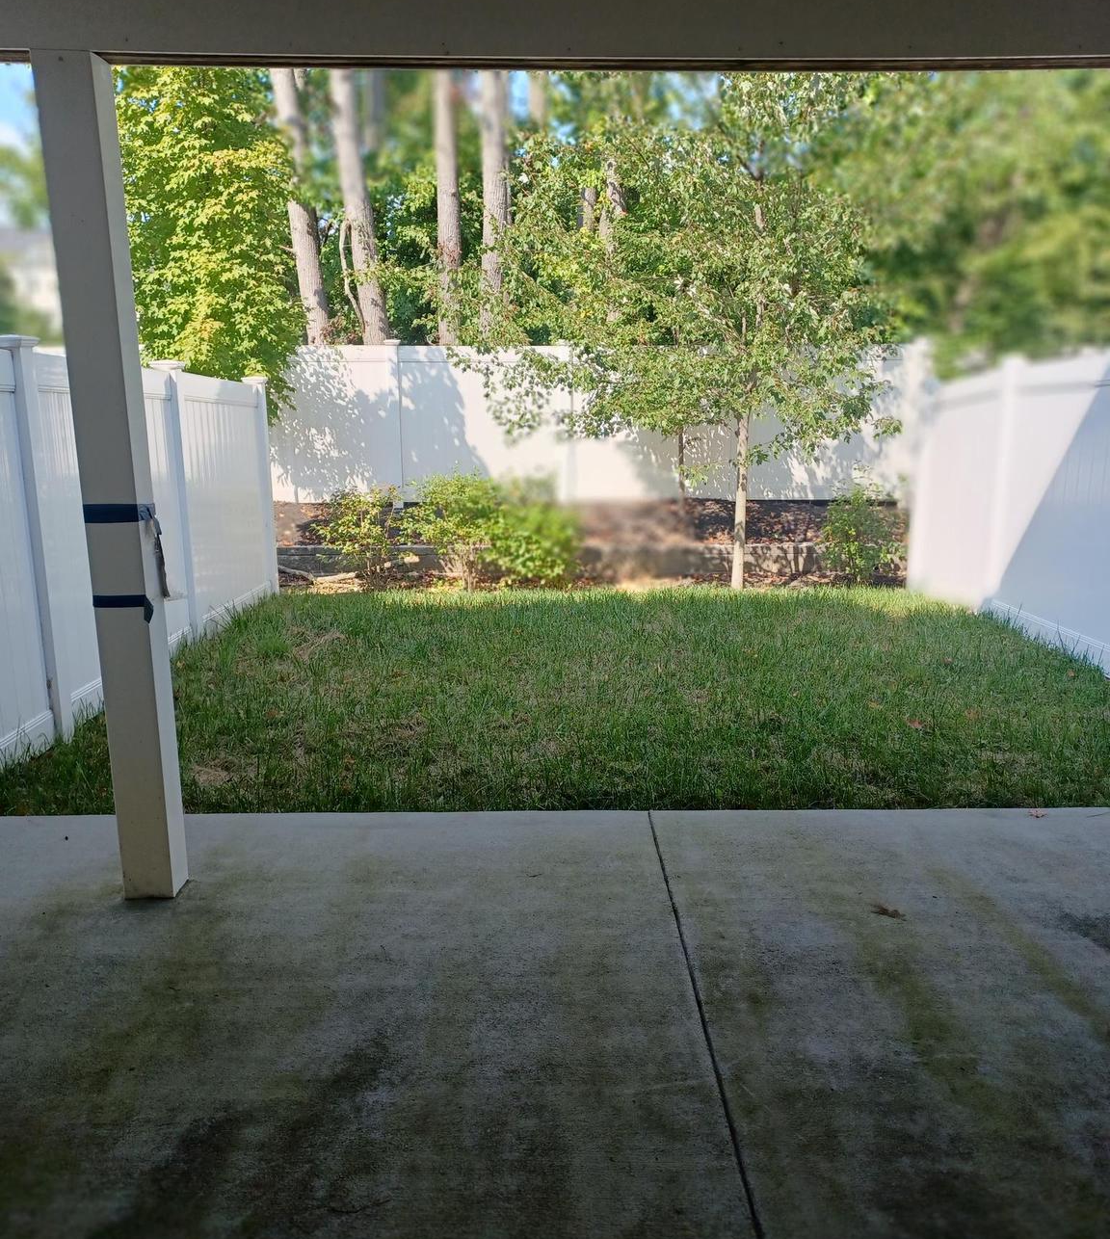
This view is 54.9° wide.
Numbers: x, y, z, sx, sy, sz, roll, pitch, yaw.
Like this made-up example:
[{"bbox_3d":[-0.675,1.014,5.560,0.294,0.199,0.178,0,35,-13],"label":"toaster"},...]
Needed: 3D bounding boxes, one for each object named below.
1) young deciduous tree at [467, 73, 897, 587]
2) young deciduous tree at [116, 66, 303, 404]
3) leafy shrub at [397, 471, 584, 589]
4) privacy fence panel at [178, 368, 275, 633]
[{"bbox_3d":[1.101,-2.685,9.050,3.650,4.900,3.400,0,12,-1],"label":"young deciduous tree"},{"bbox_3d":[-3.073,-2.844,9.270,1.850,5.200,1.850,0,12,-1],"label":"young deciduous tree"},{"bbox_3d":[-0.609,-0.785,9.391,1.500,1.020,1.150,0,12,-1],"label":"leafy shrub"},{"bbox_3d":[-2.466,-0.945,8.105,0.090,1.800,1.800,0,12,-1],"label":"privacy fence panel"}]

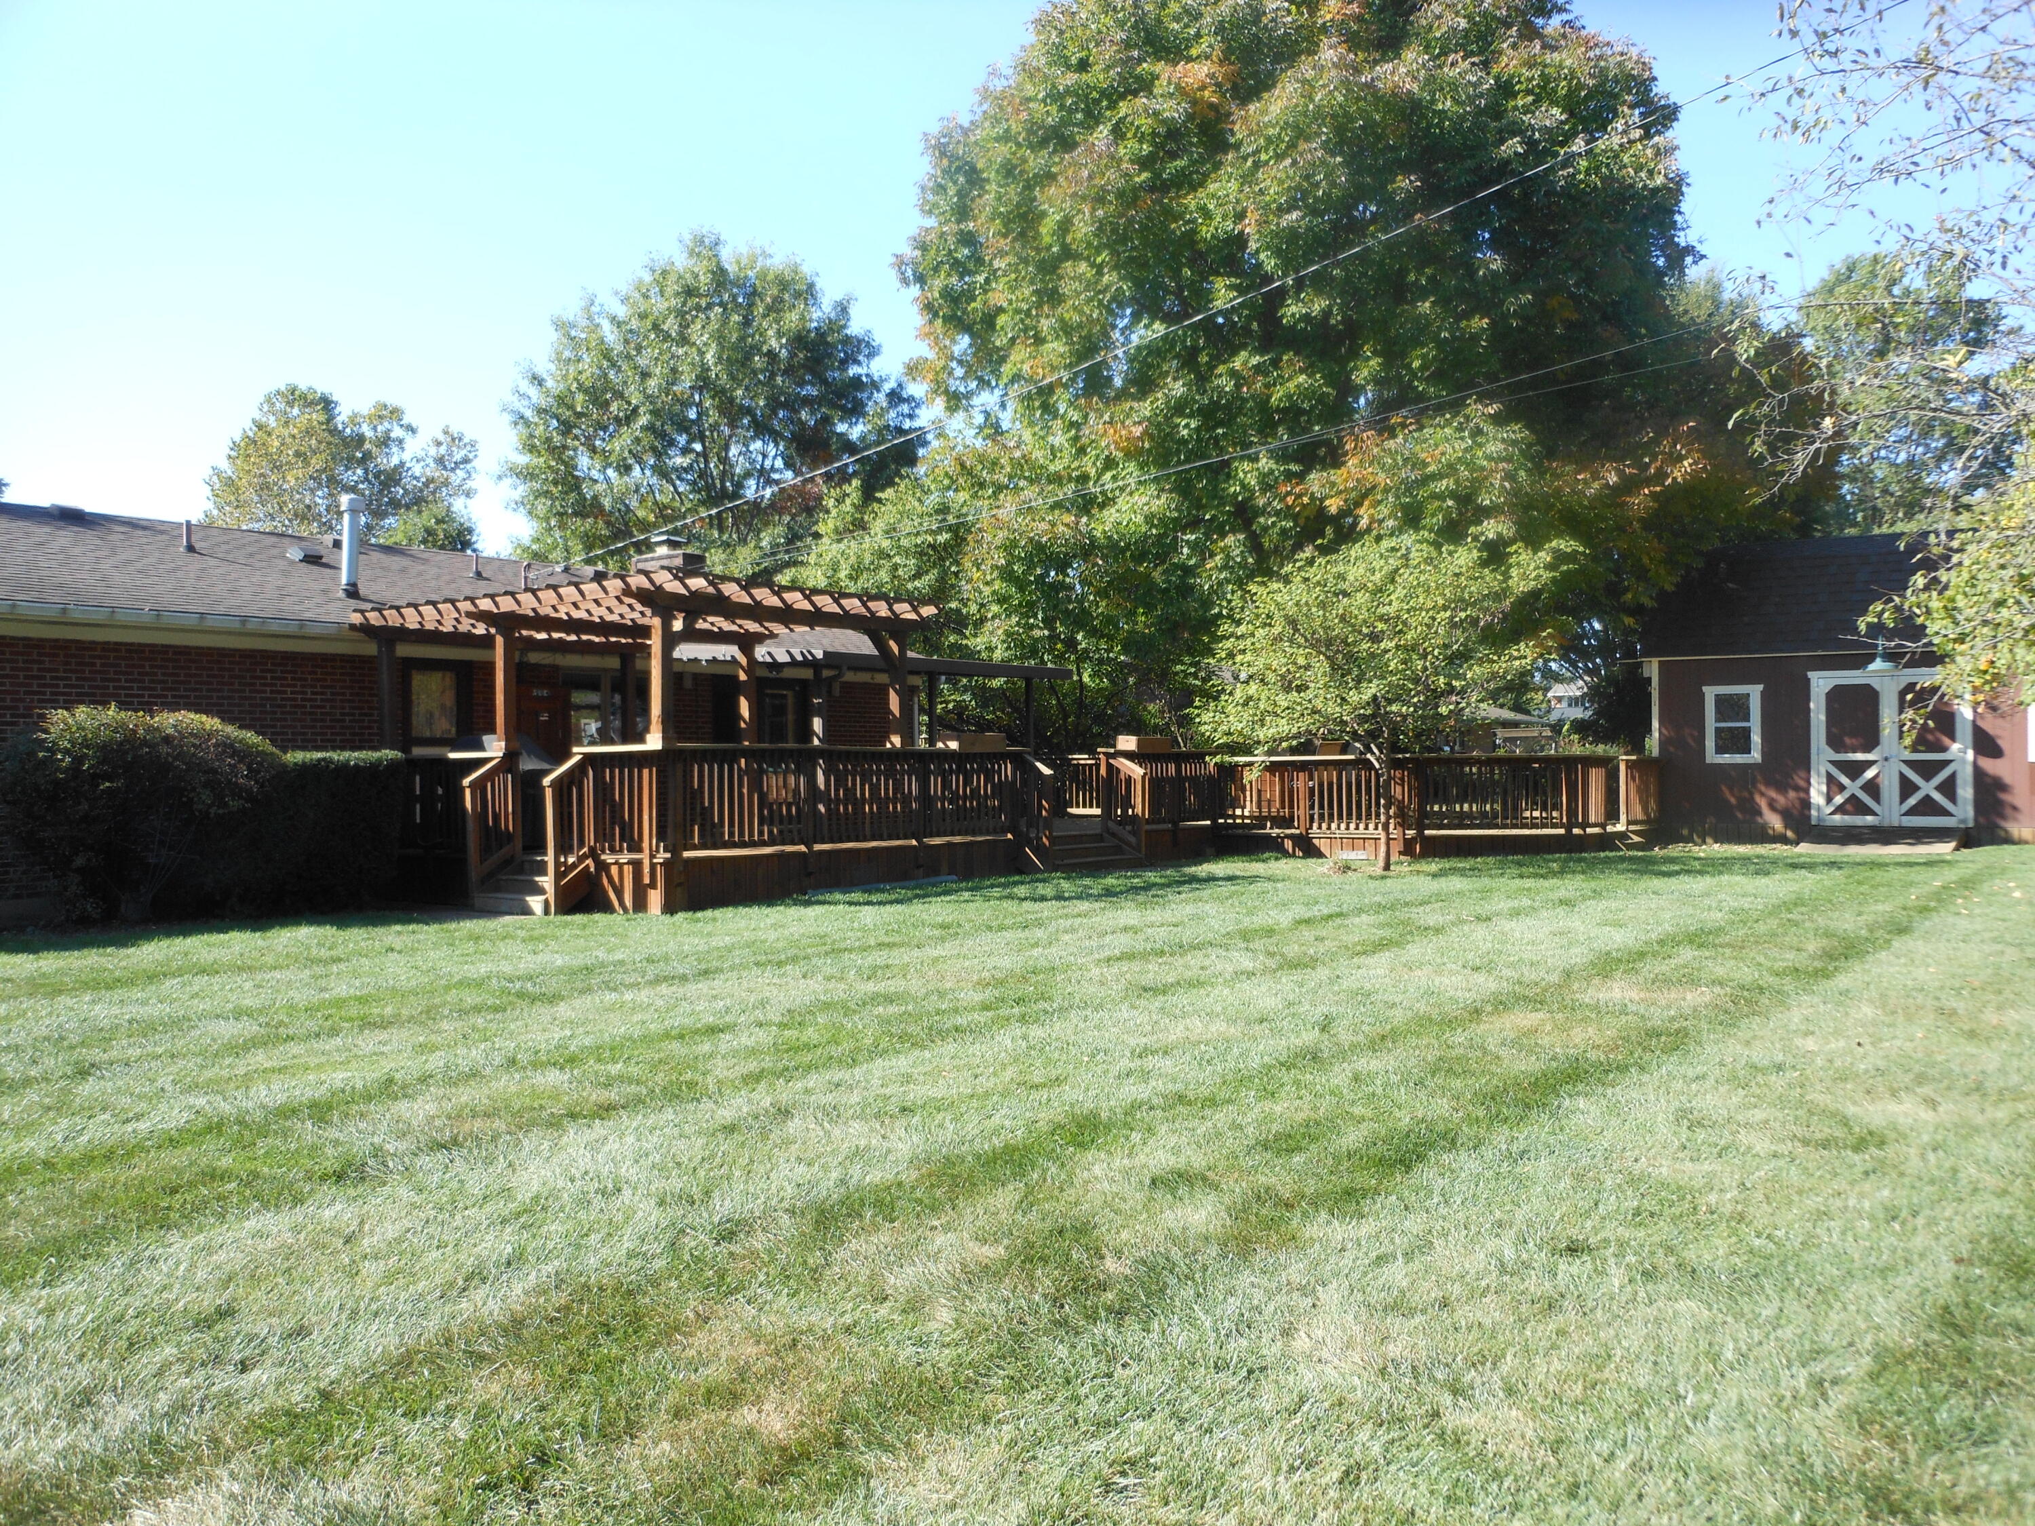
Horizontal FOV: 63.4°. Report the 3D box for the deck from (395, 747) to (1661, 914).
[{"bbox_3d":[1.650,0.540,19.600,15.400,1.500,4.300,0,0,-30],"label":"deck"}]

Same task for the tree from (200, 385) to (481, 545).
[{"bbox_3d":[-24.200,-5.900,59.000,10.200,15.200,10.000,-1,0,0],"label":"tree"}]

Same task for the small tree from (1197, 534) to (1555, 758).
[{"bbox_3d":[4.330,-0.780,19.800,4.300,3.950,4.200,-1,0,0],"label":"small tree"}]

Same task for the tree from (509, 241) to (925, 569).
[{"bbox_3d":[-7.100,-5.500,38.500,10.000,13.900,9.800,-1,0,0],"label":"tree"}]

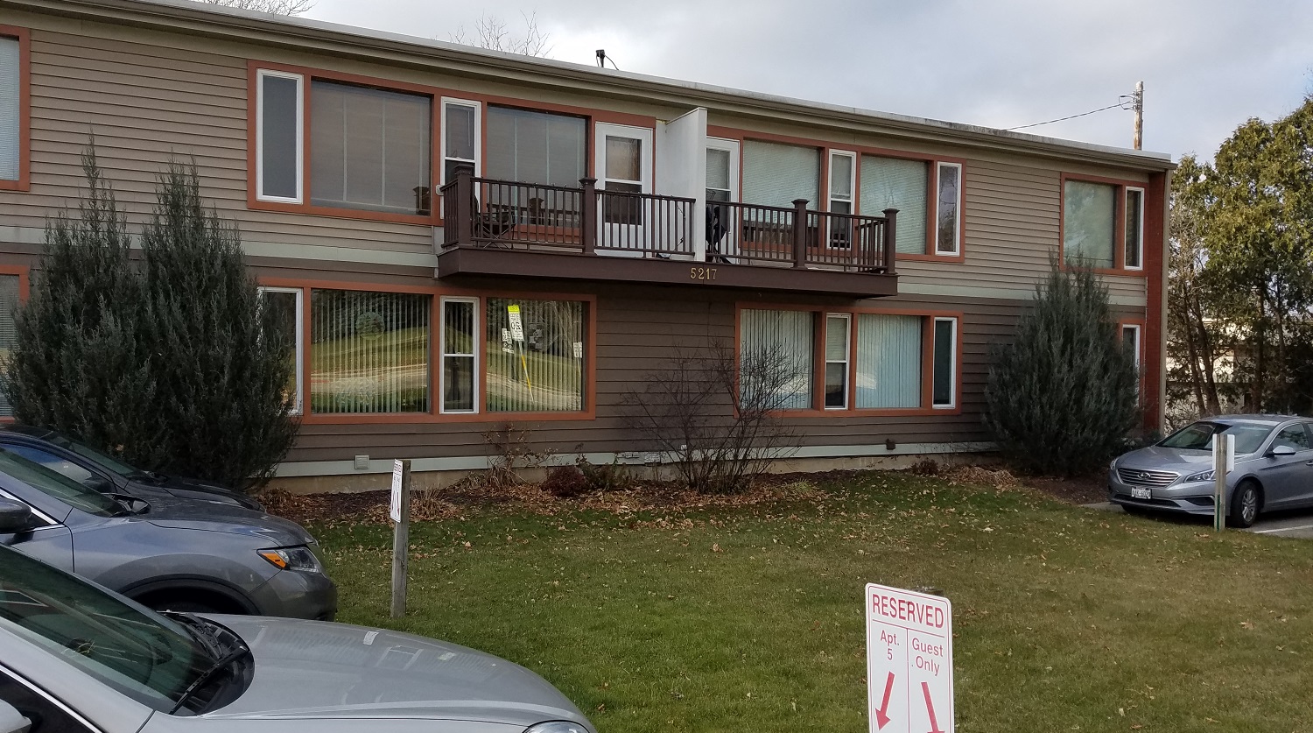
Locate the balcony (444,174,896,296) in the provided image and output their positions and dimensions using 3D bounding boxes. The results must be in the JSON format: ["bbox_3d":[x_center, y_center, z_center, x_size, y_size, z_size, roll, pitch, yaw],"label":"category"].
[{"bbox_3d":[0.450,-1.871,14.761,7.250,1.399,1.002,1,0,-27],"label":"balcony"}]

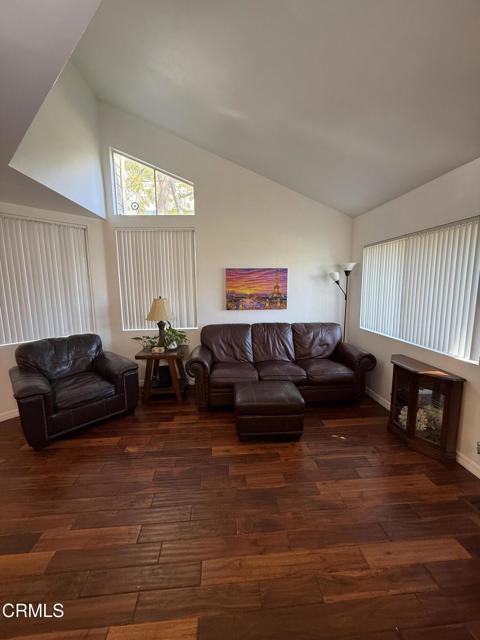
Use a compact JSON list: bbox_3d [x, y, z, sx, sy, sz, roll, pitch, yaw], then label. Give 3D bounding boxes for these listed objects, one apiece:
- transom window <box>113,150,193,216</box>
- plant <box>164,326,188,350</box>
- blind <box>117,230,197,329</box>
[{"bbox_3d":[-1.194,-1.869,3.580,1.100,0.860,0.090,-1,8,-4],"label":"transom window"},{"bbox_3d":[-0.868,0.240,3.537,0.360,0.350,0.330,-1,8,-4],"label":"plant"},{"bbox_3d":[-1.170,-0.558,3.744,1.070,1.410,0.070,-1,8,-4],"label":"blind"}]

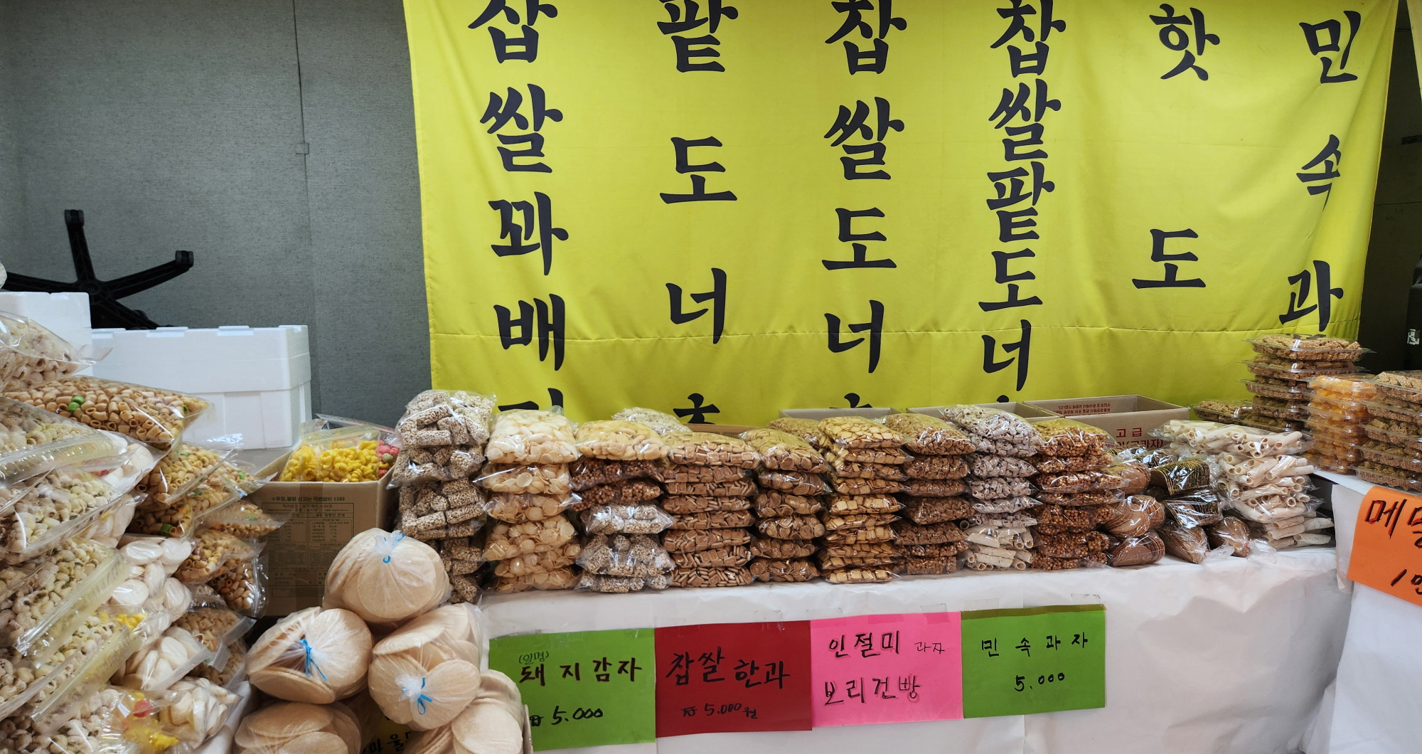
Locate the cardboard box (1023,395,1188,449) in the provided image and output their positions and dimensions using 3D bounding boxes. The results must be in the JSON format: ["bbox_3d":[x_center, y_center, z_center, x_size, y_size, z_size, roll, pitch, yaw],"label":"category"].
[{"bbox_3d":[1.239,0.239,2.997,0.455,0.300,0.265,-2,8,-14],"label":"cardboard box"}]

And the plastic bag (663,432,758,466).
[{"bbox_3d":[-0.006,0.167,2.321,0.225,0.055,0.205,-1,8,-8],"label":"plastic bag"}]

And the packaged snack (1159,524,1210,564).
[{"bbox_3d":[1.250,0.419,2.504,0.130,0.085,0.175,-1,8,-5],"label":"packaged snack"}]

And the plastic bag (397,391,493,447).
[{"bbox_3d":[-0.614,0.096,2.195,0.230,0.095,0.220,-1,8,-8],"label":"plastic bag"}]

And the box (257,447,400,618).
[{"bbox_3d":[-0.883,0.342,2.282,0.285,0.295,0.430,-1,8,-4],"label":"box"}]

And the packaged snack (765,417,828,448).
[{"bbox_3d":[0.249,0.161,2.586,0.200,0.060,0.220,-1,8,-8],"label":"packaged snack"}]

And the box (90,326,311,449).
[{"bbox_3d":[-1.502,0.020,2.692,0.620,0.315,0.360,-2,8,-14],"label":"box"}]

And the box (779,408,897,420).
[{"bbox_3d":[0.406,0.265,2.817,0.350,0.300,0.270,-1,8,-5],"label":"box"}]

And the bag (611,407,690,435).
[{"bbox_3d":[-0.155,0.119,2.523,0.210,0.070,0.220,-1,8,-8],"label":"bag"}]

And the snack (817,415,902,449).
[{"bbox_3d":[0.369,0.131,2.375,0.205,0.052,0.225,-1,8,-8],"label":"snack"}]

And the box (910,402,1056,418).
[{"bbox_3d":[0.815,0.254,2.888,0.390,0.300,0.260,-2,8,-11],"label":"box"}]

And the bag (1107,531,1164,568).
[{"bbox_3d":[1.093,0.426,2.473,0.145,0.085,0.165,-1,8,-8],"label":"bag"}]

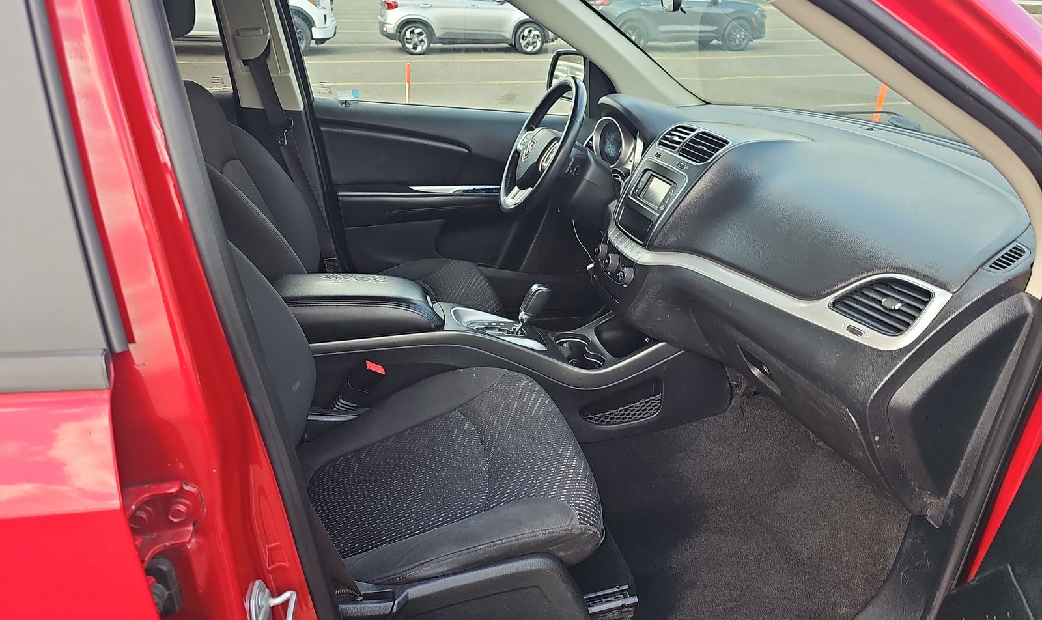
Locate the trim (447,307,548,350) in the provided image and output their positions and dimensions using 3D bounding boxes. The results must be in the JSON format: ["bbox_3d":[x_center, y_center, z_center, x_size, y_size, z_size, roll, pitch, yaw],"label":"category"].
[{"bbox_3d":[-0.048,0.037,1.532,0.210,0.035,0.140,9,22,-17],"label":"trim"}]

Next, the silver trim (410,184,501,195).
[{"bbox_3d":[-0.191,-0.355,2.048,0.300,0.030,0.060,-4,26,-11],"label":"silver trim"}]

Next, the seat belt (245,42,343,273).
[{"bbox_3d":[-0.623,-0.395,1.940,0.090,0.700,0.070,-16,32,-5],"label":"seat belt"}]

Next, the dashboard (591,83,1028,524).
[{"bbox_3d":[0.503,-0.190,1.564,0.640,0.520,1.440,-4,26,-11],"label":"dashboard"}]

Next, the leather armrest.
[{"bbox_3d":[-0.365,-0.018,1.427,0.400,0.125,0.200,-4,26,-11],"label":"leather armrest"}]

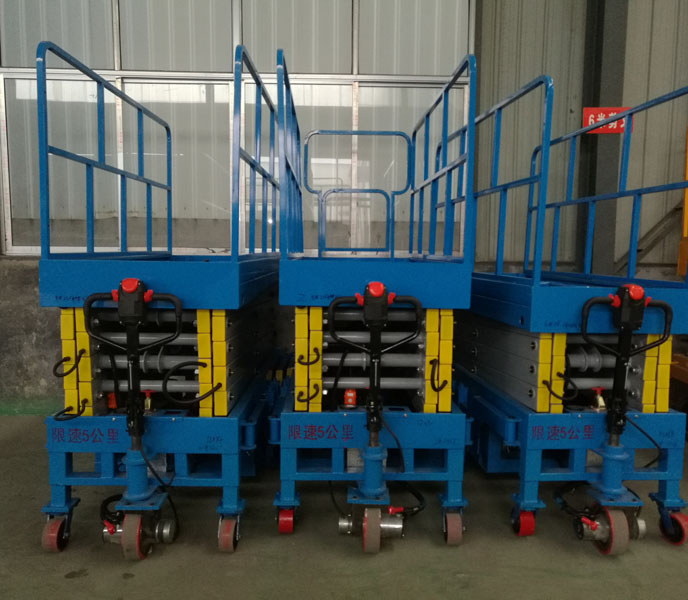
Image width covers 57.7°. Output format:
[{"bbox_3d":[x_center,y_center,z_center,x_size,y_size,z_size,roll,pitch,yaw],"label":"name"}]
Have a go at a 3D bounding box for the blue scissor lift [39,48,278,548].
[{"bbox_3d":[-0.954,-0.032,3.875,1.030,2.461,2.117,1,5,1],"label":"blue scissor lift"}]

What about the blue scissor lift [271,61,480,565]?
[{"bbox_3d":[0.123,-0.029,3.980,1.030,2.474,2.117,1,5,-2],"label":"blue scissor lift"}]

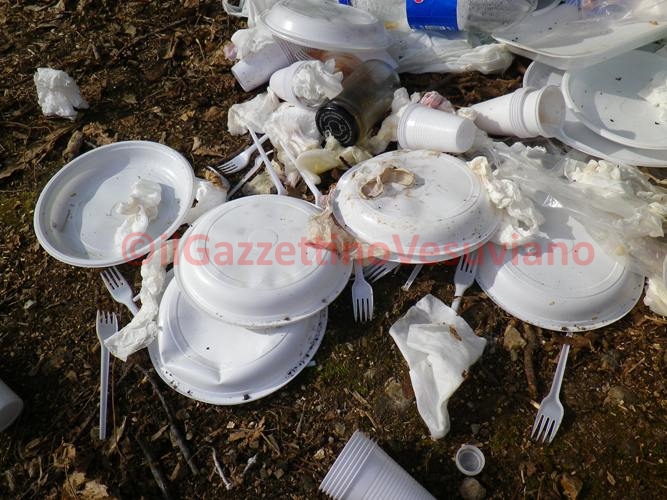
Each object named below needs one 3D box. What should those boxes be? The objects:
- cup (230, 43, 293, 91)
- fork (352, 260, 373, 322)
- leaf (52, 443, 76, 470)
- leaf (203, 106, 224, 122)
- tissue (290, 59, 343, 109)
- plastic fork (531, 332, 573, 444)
[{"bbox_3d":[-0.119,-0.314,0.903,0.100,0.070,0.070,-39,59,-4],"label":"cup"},{"bbox_3d":[0.030,0.016,0.679,0.026,0.015,0.168,-3,51,-2],"label":"fork"},{"bbox_3d":[-0.275,0.211,0.551,0.024,0.012,0.025,0,52,0],"label":"leaf"},{"bbox_3d":[-0.196,-0.221,0.881,0.036,0.014,0.026,0,52,0],"label":"leaf"},{"bbox_3d":[-0.029,-0.264,0.854,0.080,0.055,0.060,0,52,0],"label":"tissue"},{"bbox_3d":[0.251,0.143,0.601,0.026,0.012,0.160,21,55,16],"label":"plastic fork"}]

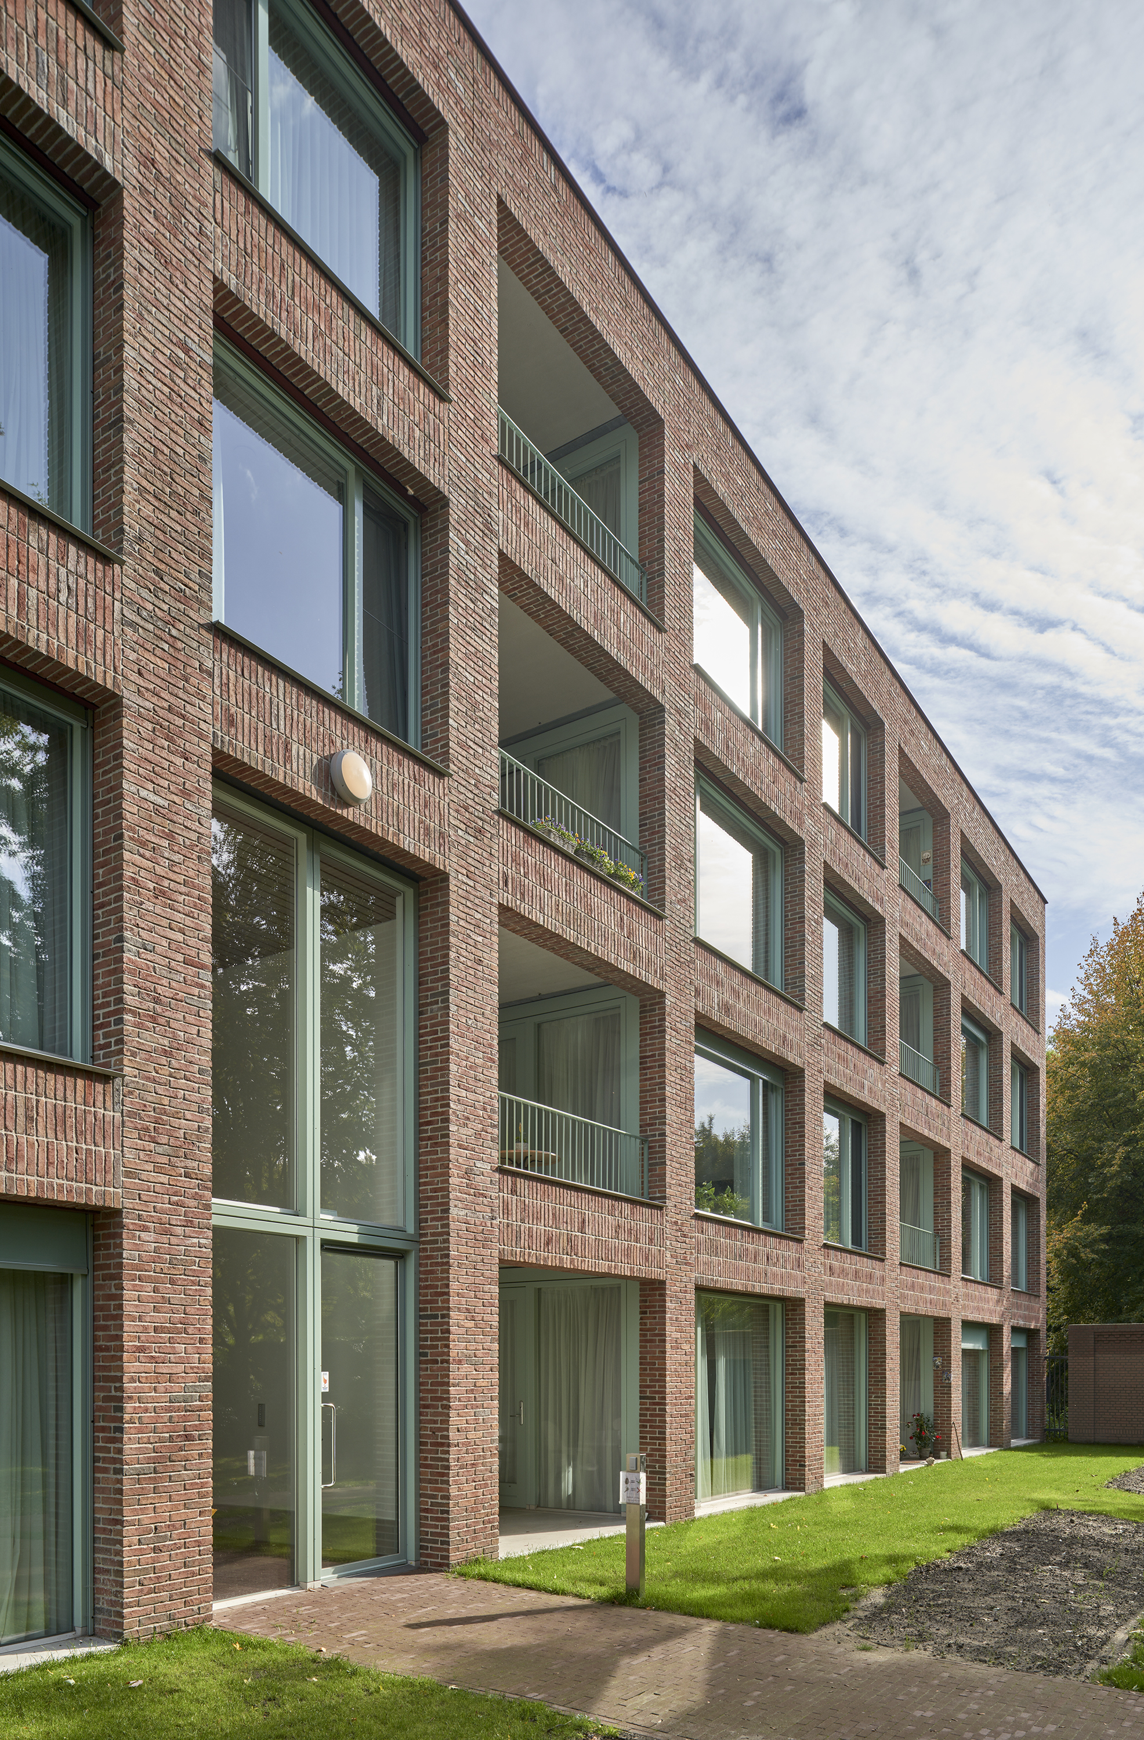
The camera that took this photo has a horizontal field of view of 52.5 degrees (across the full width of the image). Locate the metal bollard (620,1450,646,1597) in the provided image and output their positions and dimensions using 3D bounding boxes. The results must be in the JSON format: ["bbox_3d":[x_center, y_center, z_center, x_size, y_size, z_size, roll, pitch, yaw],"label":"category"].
[{"bbox_3d":[0.410,4.386,7.779,0.170,0.980,0.130,-5,-12,23],"label":"metal bollard"}]

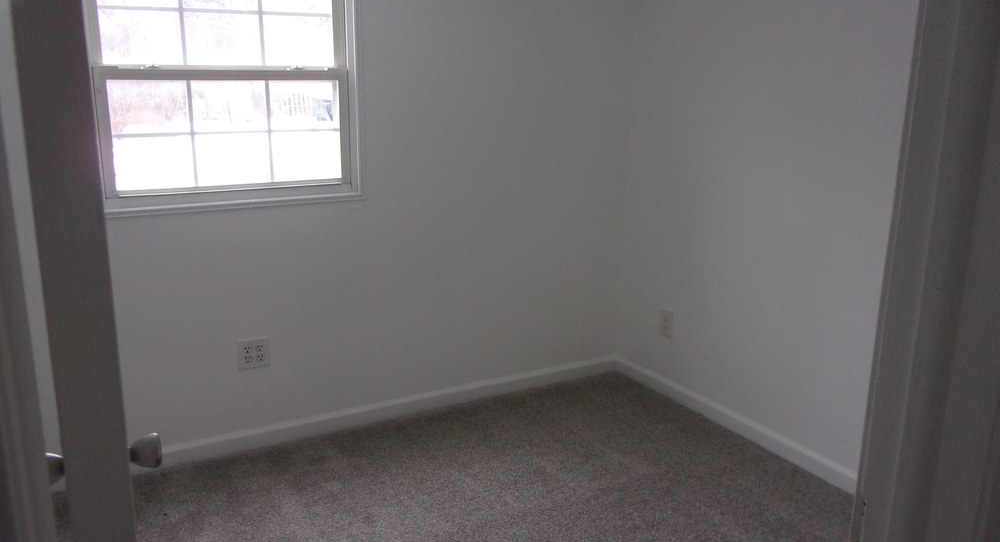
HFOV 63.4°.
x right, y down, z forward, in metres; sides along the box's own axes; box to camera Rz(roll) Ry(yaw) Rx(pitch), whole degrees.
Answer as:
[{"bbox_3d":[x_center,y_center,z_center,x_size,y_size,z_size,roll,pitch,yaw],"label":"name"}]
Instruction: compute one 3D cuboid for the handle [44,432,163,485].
[{"bbox_3d":[-0.527,0.251,1.074,0.155,0.056,0.056,-7,16,-29],"label":"handle"}]

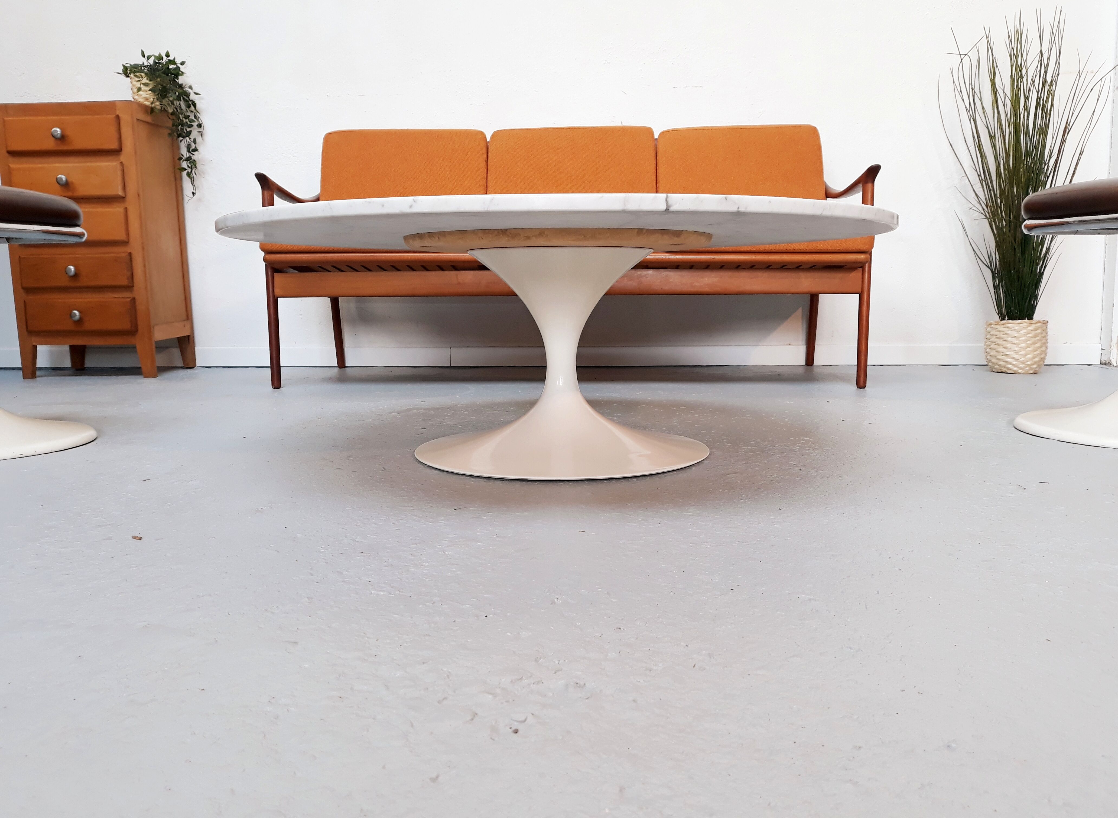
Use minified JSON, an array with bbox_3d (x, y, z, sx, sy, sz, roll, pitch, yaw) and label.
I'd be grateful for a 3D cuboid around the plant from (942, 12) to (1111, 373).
[{"bbox_3d":[1.512,-0.687,2.809,0.557,1.137,0.507,0,8,3],"label":"plant"}]

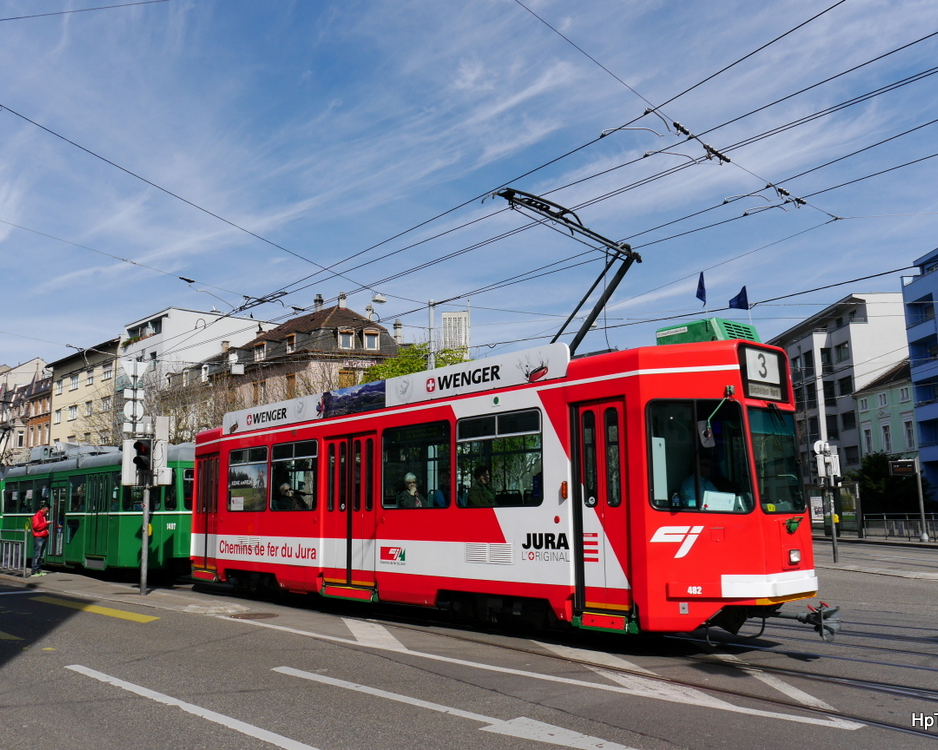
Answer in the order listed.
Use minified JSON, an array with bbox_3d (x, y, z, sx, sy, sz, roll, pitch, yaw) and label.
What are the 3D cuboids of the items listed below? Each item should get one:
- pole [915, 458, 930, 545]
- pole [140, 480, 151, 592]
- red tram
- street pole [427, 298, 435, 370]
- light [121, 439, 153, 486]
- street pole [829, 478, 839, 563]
[{"bbox_3d":[15.941,4.380,28.540,0.140,3.000,0.140,7,-12,-42],"label":"pole"},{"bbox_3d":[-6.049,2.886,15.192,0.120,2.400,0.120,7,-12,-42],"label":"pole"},{"bbox_3d":[-0.950,1.994,13.048,2.220,3.420,12.800,7,-12,-42],"label":"red tram"},{"bbox_3d":[-1.290,1.706,29.075,0.220,9.170,0.220,7,-12,-42],"label":"street pole"},{"bbox_3d":[-6.270,1.655,15.300,0.500,0.920,0.400,-7,-11,33],"label":"light"},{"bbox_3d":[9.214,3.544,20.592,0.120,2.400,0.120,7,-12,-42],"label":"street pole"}]

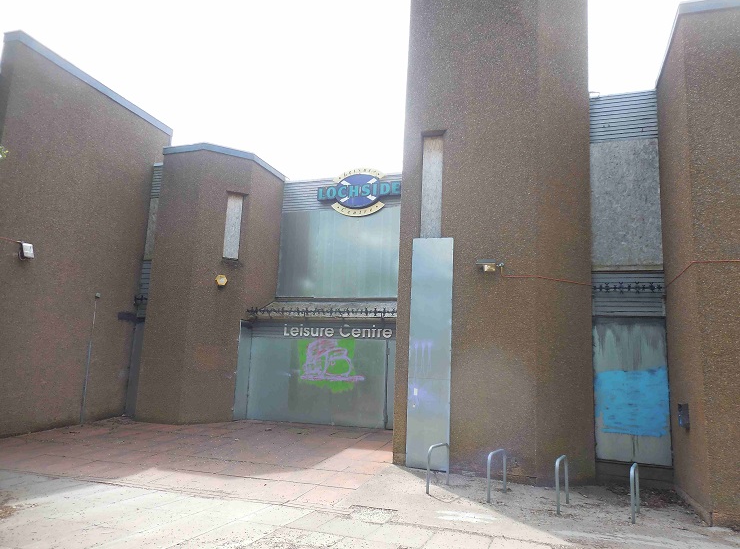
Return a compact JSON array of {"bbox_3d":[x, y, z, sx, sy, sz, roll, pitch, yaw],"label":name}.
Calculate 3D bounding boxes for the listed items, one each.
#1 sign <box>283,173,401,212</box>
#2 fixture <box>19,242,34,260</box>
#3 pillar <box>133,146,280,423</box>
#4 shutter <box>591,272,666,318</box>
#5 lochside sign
[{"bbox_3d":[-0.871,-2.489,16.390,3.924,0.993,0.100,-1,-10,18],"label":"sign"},{"bbox_3d":[-7.628,-0.523,11.885,0.220,0.330,0.250,-1,-10,18],"label":"fixture"},{"bbox_3d":[-4.403,0.333,15.309,2.270,7.382,2.871,-1,-10,18],"label":"pillar"},{"bbox_3d":[4.833,0.362,10.007,1.233,0.850,0.080,-1,-10,18],"label":"shutter"},{"bbox_3d":[-0.314,-2.434,16.067,2.680,1.534,0.200,-1,-10,18],"label":"lochside sign"}]

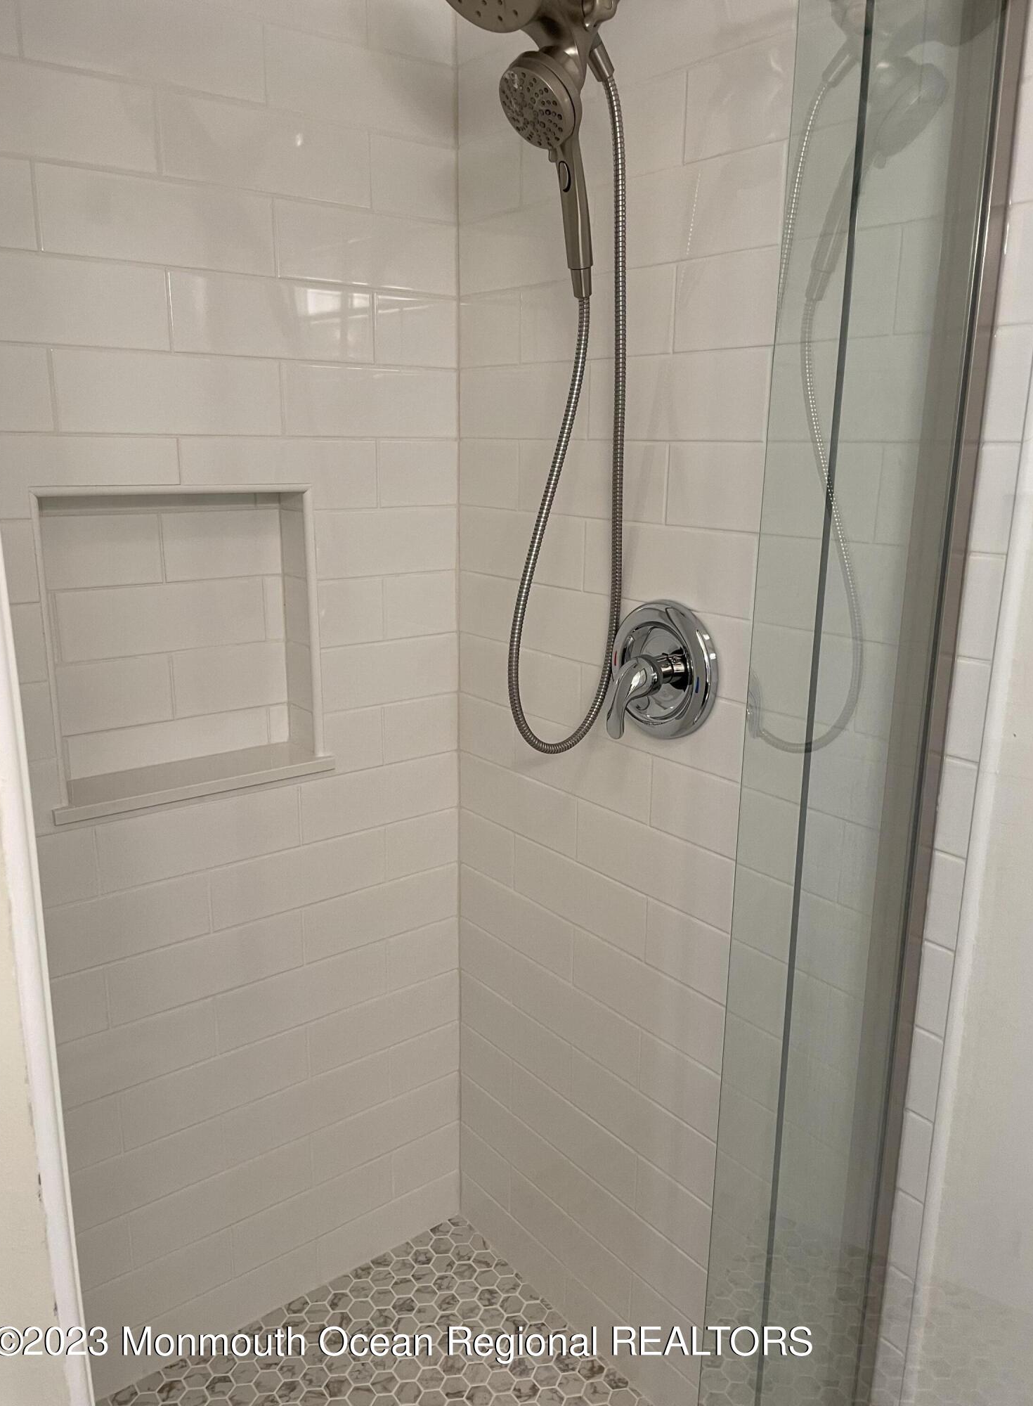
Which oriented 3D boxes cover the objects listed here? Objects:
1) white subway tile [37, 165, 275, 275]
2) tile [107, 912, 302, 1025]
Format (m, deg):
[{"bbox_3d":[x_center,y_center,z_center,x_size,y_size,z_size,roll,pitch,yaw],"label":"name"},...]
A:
[{"bbox_3d":[-0.448,-0.606,1.338,0.301,0.100,0.009,-10,18,-37],"label":"white subway tile"},{"bbox_3d":[-0.461,0.395,1.593,0.301,0.100,0.009,-10,18,-37],"label":"tile"}]

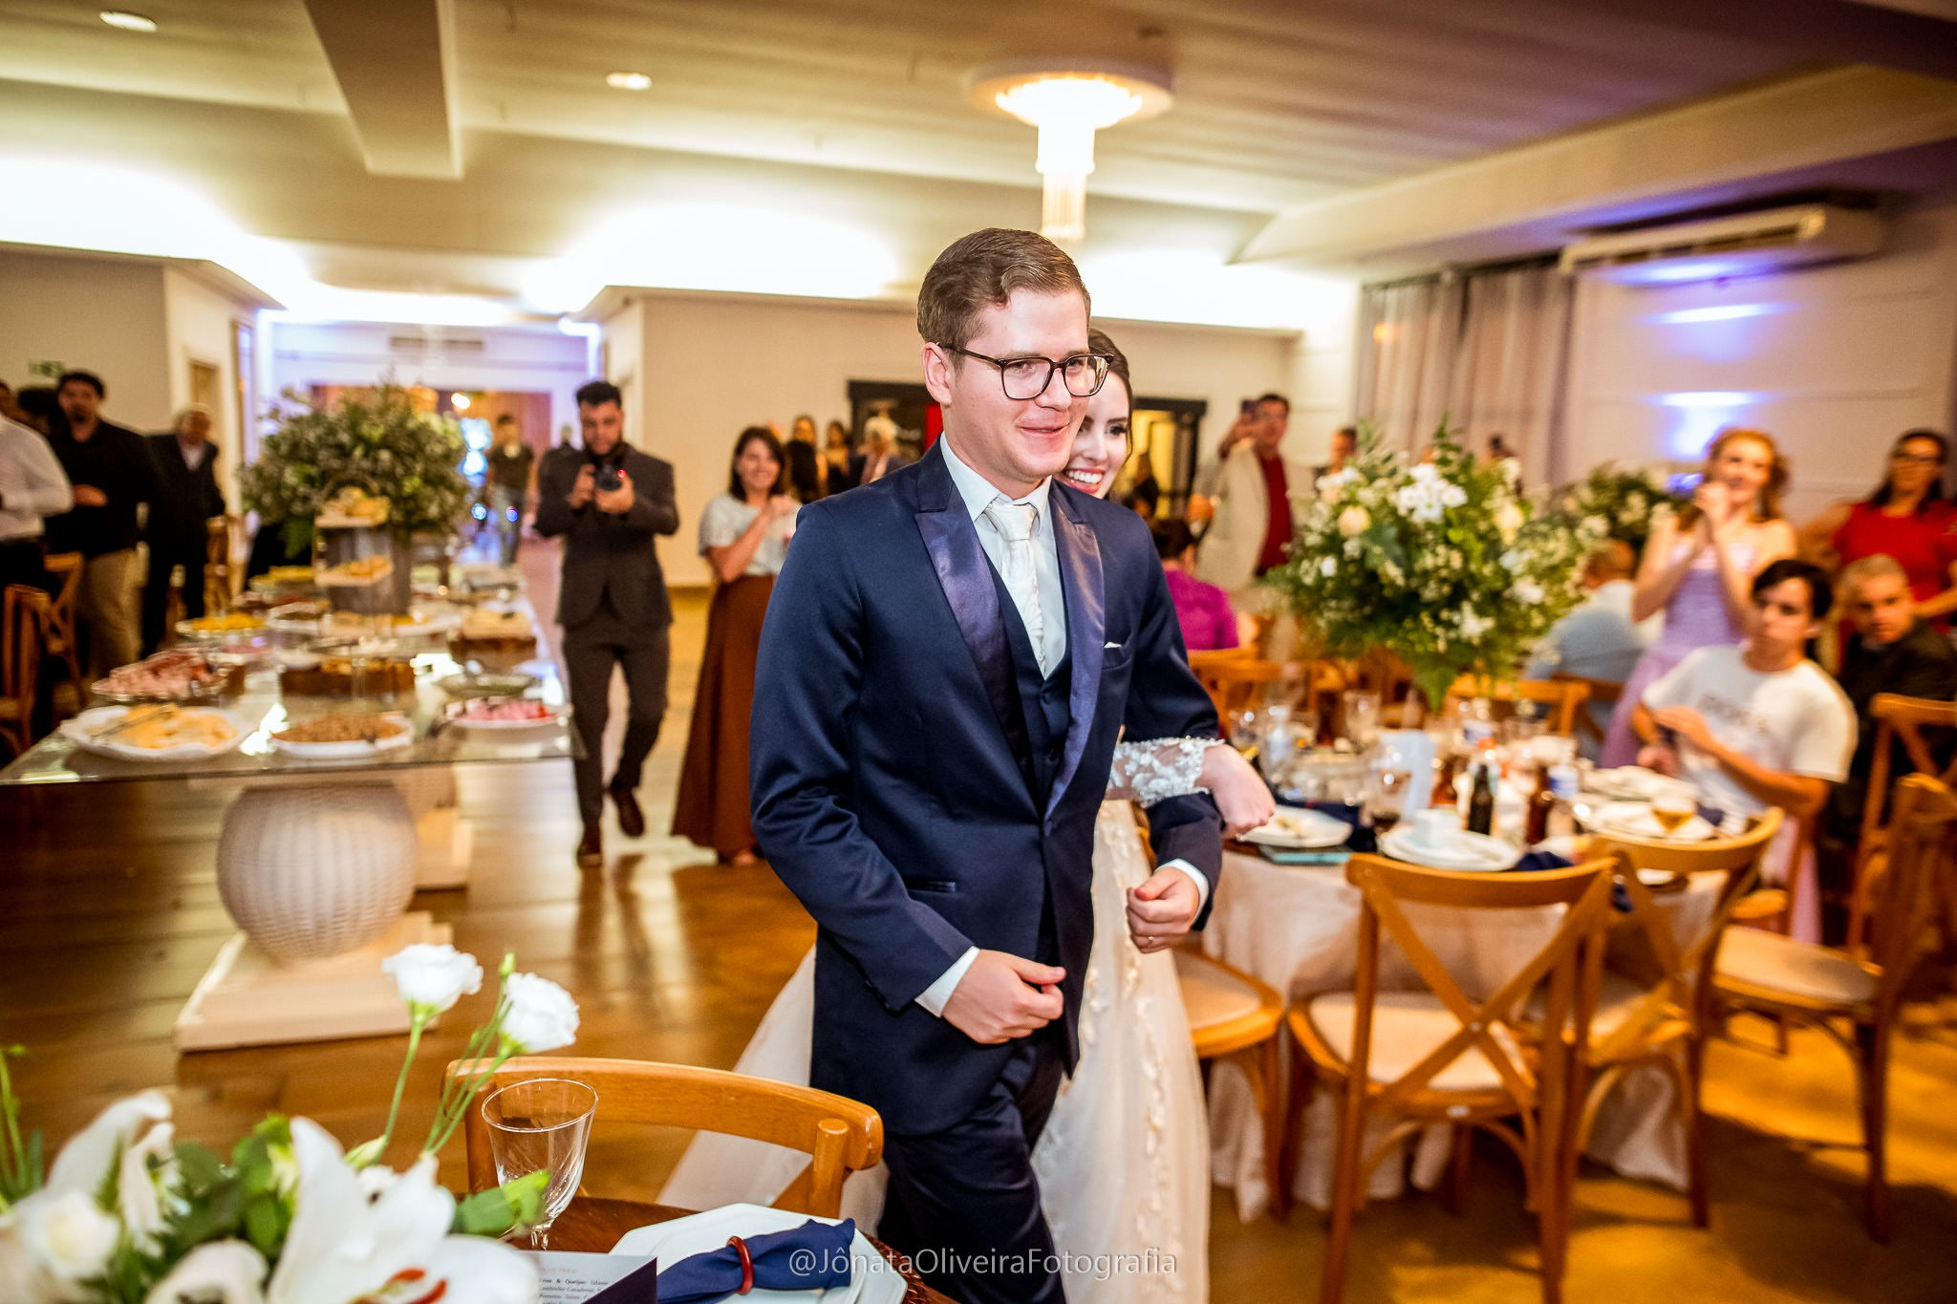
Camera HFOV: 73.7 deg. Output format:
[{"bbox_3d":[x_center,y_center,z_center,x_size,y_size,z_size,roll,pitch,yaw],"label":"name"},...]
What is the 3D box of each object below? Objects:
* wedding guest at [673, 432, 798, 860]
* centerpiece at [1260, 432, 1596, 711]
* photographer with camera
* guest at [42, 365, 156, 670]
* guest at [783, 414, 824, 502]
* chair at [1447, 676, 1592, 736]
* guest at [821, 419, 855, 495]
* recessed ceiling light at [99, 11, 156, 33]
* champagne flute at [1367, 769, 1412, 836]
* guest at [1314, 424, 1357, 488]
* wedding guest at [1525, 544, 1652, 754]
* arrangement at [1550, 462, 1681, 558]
[{"bbox_3d":[-0.900,-0.055,4.974,0.540,1.583,0.450,-1,9,-18],"label":"wedding guest"},{"bbox_3d":[1.062,-0.196,3.070,0.740,0.640,0.720,5,10,19],"label":"centerpiece"},{"bbox_3d":[-1.377,-0.097,4.786,0.540,1.730,0.500,0,9,-12],"label":"photographer with camera"},{"bbox_3d":[-4.378,-0.510,6.537,0.550,1.748,0.380,-3,10,-30],"label":"guest"},{"bbox_3d":[-1.169,-0.735,8.916,0.455,1.663,0.297,1,9,-6],"label":"guest"},{"bbox_3d":[1.652,0.560,4.063,0.485,0.881,0.525,5,10,17],"label":"chair"},{"bbox_3d":[-1.219,-1.102,11.136,0.460,1.714,0.300,2,9,-3],"label":"guest"},{"bbox_3d":[-3.923,-2.924,6.020,0.240,0.050,0.240,-1,10,-21],"label":"recessed ceiling light"},{"bbox_3d":[0.872,0.326,2.786,0.087,0.168,0.087,2,9,0],"label":"champagne flute"},{"bbox_3d":[2.308,-0.588,8.537,0.500,1.742,0.350,7,10,30],"label":"guest"},{"bbox_3d":[2.170,0.246,4.791,0.544,1.307,0.772,4,9,11],"label":"wedding guest"},{"bbox_3d":[3.049,-0.589,6.200,0.720,0.600,0.700,6,10,26],"label":"arrangement"}]

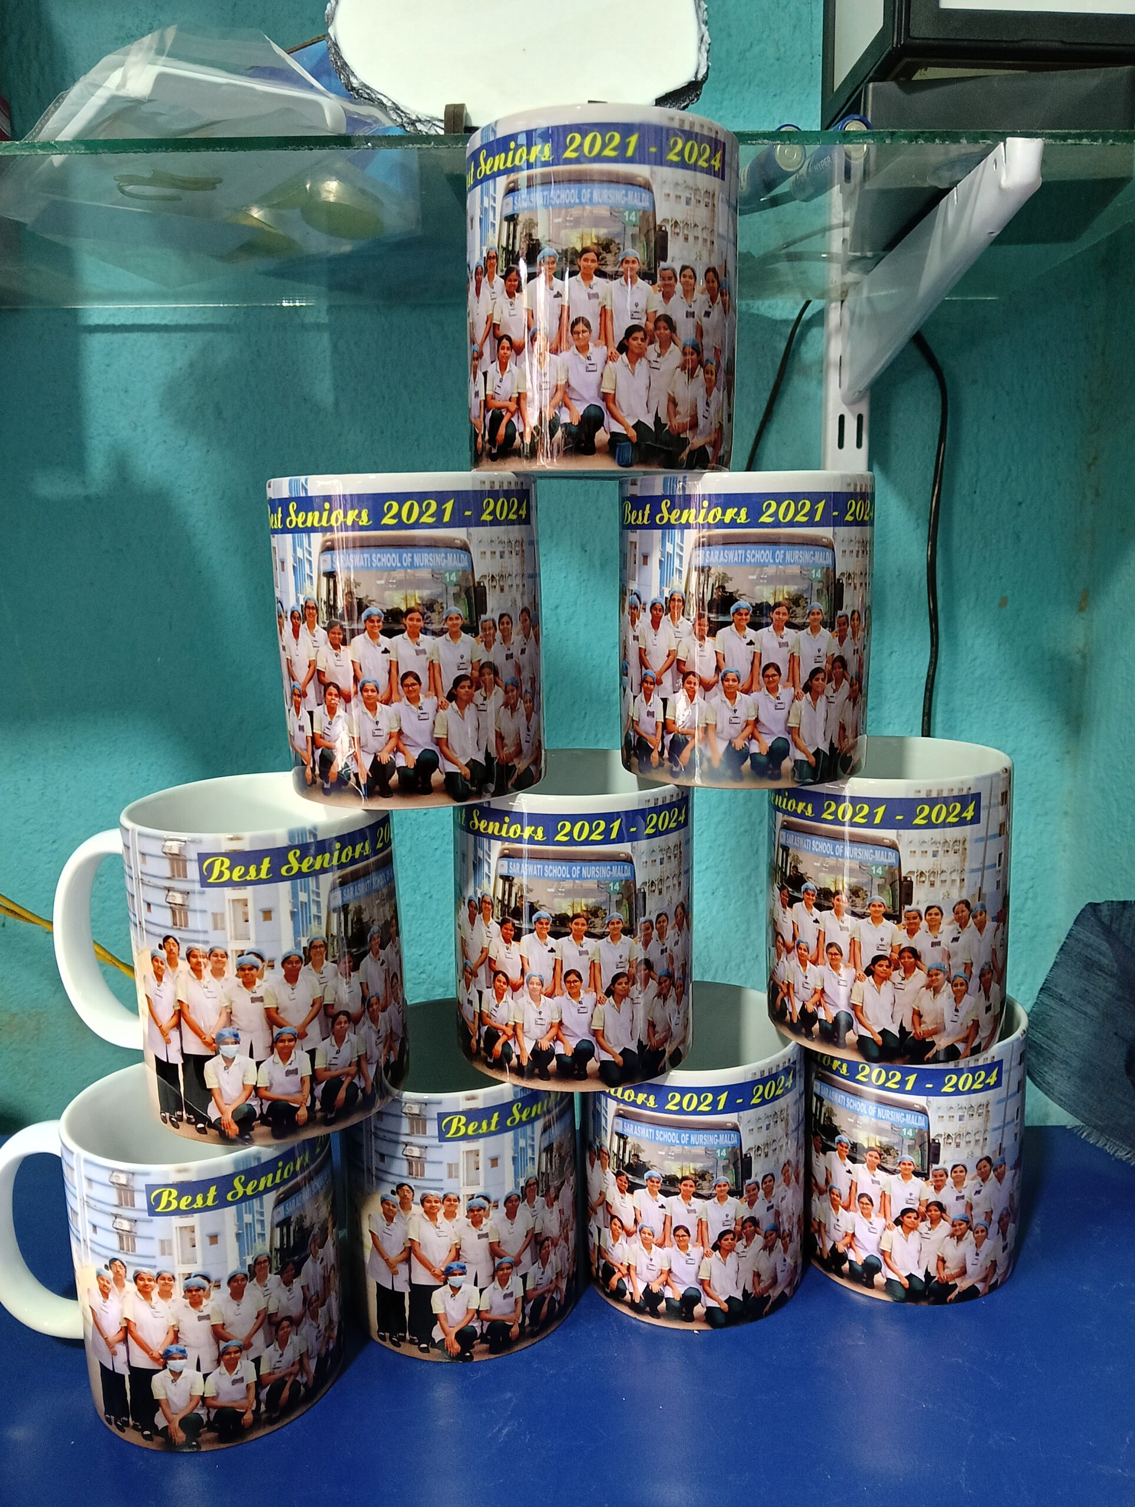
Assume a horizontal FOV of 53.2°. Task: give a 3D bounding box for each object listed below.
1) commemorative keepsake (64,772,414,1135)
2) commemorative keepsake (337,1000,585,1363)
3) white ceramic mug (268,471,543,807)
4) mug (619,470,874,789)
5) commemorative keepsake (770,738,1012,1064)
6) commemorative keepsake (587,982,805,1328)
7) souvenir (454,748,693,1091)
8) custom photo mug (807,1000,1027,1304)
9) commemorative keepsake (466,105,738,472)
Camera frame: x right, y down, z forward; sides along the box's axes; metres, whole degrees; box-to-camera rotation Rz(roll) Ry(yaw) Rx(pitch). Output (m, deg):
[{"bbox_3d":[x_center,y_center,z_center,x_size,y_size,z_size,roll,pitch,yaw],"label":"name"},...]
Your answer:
[{"bbox_3d":[-0.112,0.061,0.365,0.116,0.097,0.081,1,11,13],"label":"commemorative keepsake"},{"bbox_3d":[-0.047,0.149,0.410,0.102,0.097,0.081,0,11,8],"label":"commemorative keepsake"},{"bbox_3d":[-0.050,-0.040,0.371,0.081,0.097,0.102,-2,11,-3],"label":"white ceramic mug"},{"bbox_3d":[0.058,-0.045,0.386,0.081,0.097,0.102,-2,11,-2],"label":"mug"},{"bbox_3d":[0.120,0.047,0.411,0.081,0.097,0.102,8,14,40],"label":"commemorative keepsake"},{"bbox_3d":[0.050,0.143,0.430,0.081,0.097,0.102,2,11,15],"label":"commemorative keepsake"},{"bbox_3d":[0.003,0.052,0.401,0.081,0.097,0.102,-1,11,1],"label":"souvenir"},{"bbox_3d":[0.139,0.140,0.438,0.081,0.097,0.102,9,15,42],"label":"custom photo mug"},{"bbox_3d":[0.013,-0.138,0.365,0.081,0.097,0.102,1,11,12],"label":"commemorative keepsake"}]

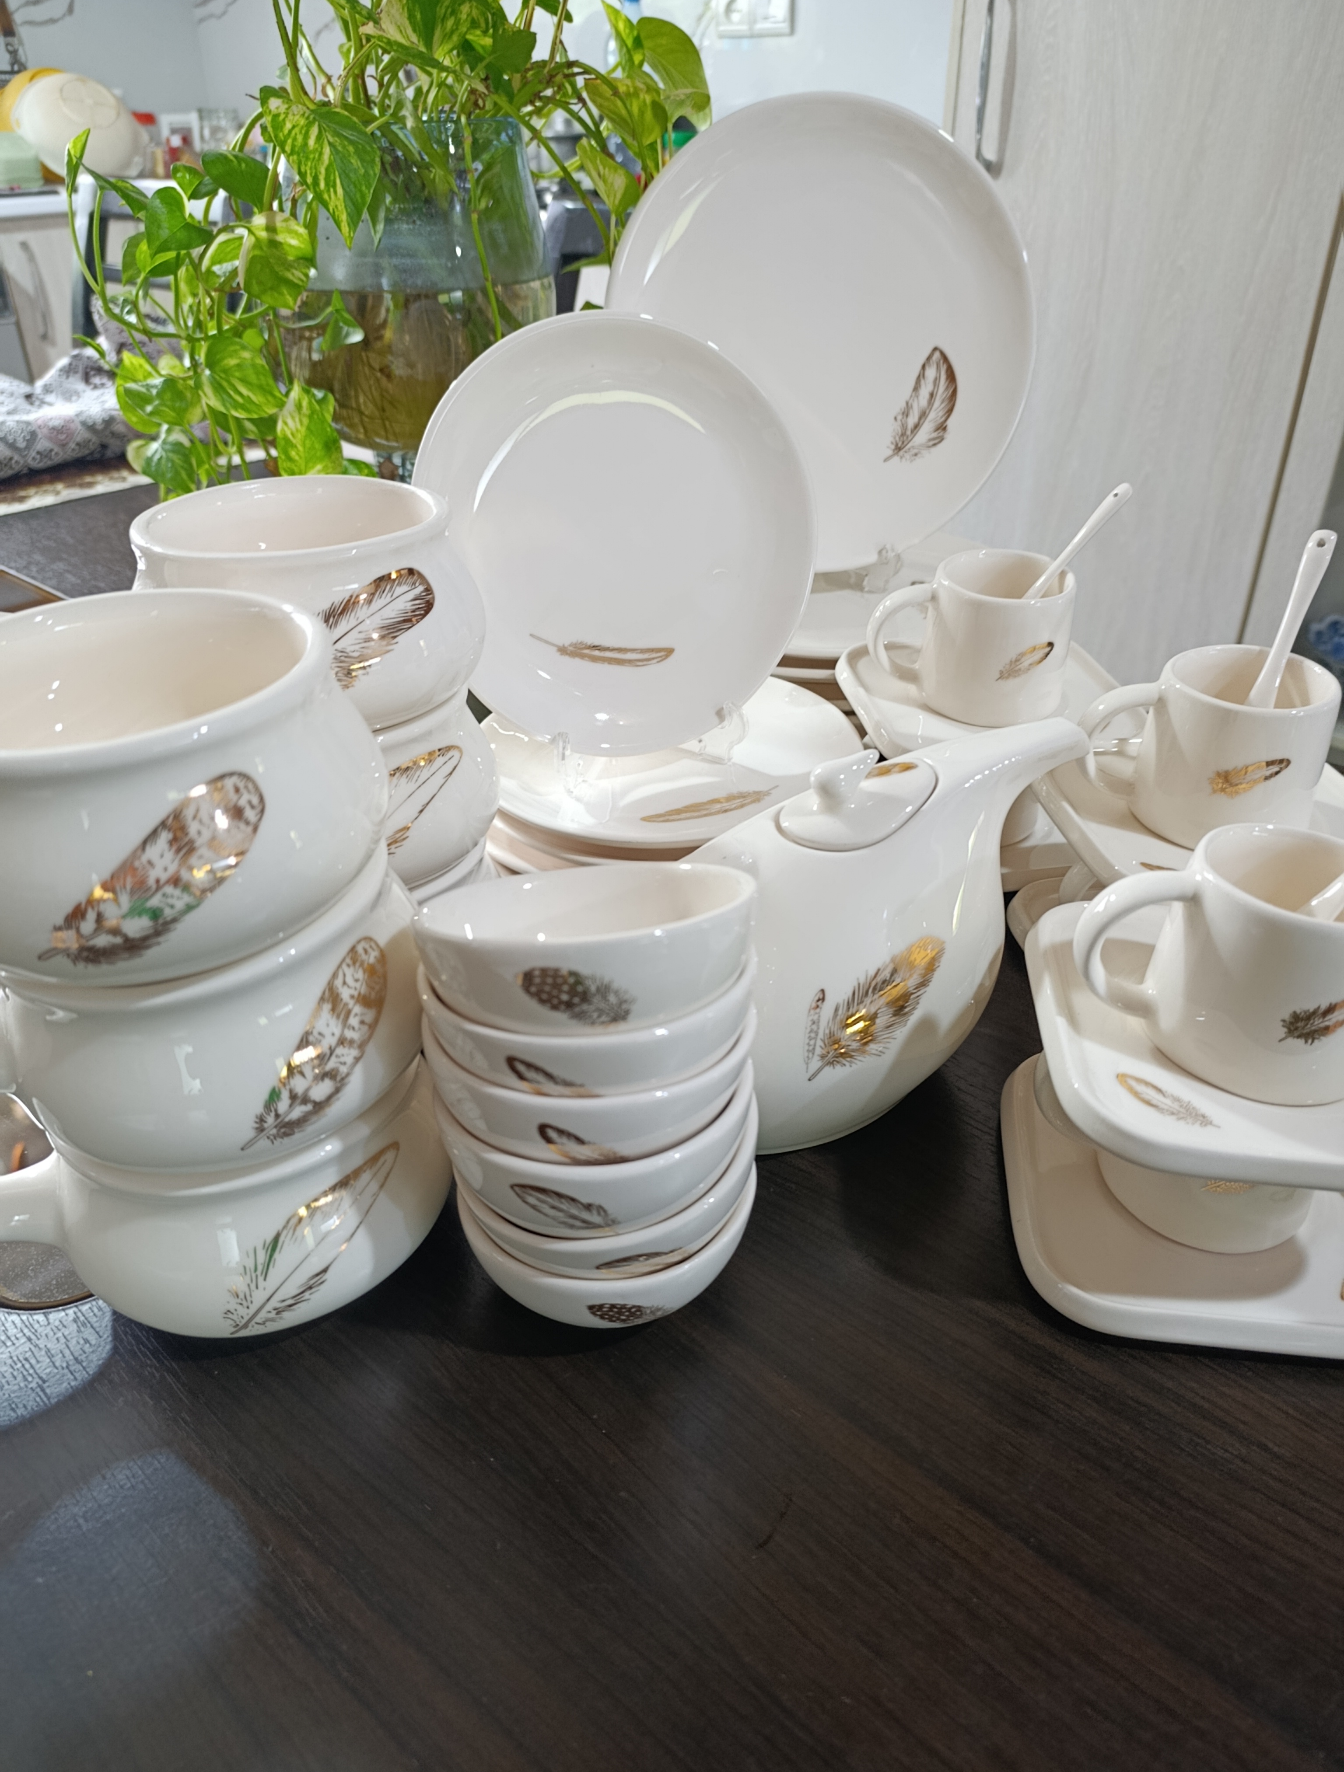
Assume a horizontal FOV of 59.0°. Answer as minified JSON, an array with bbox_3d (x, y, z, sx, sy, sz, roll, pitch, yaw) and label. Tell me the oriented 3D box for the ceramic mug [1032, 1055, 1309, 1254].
[{"bbox_3d":[0.166,0.073,0.385,0.092,0.057,0.067,0,33,4],"label":"ceramic mug"}]

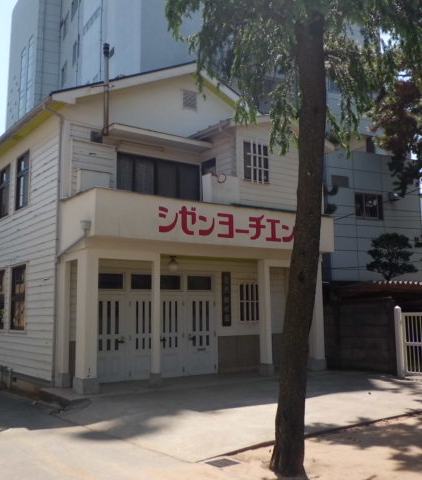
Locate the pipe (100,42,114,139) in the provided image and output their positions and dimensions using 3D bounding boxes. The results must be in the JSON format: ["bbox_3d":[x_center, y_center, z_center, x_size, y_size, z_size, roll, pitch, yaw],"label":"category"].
[{"bbox_3d":[-2.499,-3.618,13.736,0.200,2.318,0.200,5,-9,-35],"label":"pipe"}]

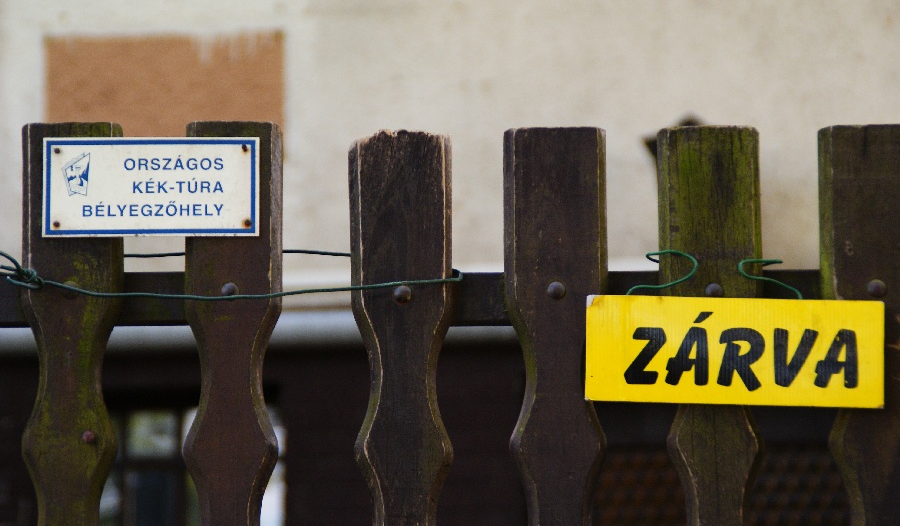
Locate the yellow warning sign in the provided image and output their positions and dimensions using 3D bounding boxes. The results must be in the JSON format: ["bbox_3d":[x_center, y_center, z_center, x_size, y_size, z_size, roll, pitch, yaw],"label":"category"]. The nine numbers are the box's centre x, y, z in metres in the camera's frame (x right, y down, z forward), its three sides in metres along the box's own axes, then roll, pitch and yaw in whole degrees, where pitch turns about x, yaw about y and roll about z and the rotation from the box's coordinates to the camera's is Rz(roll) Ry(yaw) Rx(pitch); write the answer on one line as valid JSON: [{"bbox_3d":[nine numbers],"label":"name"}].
[{"bbox_3d":[0.286,0.089,3.765,0.300,0.106,0.005,1,-2,0],"label":"yellow warning sign"}]

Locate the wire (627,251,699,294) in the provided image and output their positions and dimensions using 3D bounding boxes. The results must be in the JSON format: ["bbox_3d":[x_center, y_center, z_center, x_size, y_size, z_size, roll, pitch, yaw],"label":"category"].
[{"bbox_3d":[0.213,0.010,3.780,0.073,0.044,0.040,0,-3,0],"label":"wire"}]

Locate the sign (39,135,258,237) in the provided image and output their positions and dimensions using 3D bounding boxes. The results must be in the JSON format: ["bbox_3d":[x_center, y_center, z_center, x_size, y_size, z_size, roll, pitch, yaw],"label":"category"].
[{"bbox_3d":[-0.300,-0.076,3.770,0.217,0.099,0.004,0,-3,0],"label":"sign"}]

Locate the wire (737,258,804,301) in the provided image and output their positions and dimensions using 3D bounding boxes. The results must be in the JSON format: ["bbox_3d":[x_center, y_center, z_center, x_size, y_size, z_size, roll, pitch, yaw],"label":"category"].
[{"bbox_3d":[0.322,0.017,3.780,0.065,0.041,0.040,0,-3,0],"label":"wire"}]

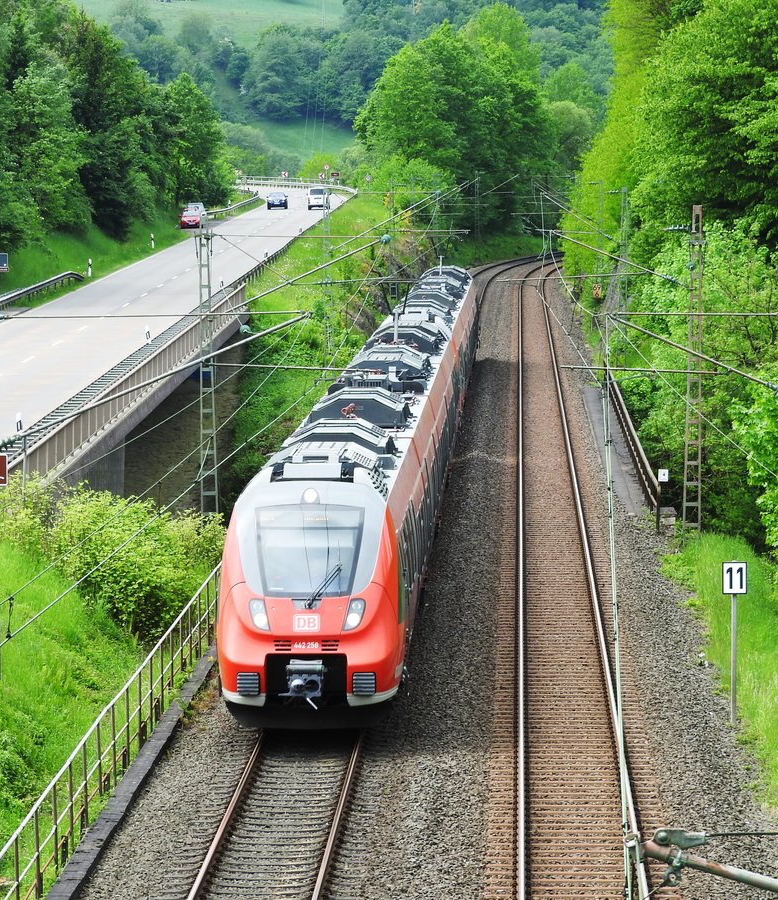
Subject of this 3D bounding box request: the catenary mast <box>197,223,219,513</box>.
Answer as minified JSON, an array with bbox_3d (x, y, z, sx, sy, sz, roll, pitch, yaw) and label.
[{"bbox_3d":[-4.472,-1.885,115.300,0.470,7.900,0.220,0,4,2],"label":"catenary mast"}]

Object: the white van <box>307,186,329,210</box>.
[{"bbox_3d":[-6.406,-23.045,429.500,1.930,1.980,4.950,0,4,1],"label":"white van"}]

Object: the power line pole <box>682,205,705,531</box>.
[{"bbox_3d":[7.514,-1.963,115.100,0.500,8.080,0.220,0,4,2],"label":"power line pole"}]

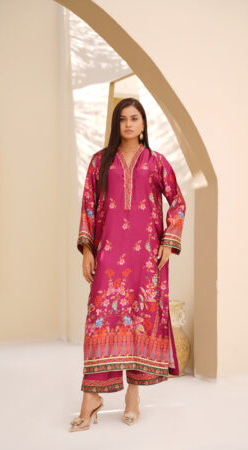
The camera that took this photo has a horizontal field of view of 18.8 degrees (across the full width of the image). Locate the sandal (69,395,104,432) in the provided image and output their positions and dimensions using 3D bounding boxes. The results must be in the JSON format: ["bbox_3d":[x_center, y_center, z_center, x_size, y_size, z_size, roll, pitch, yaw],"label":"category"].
[{"bbox_3d":[-0.200,0.978,3.874,0.085,0.140,0.235,0,-1,37],"label":"sandal"}]

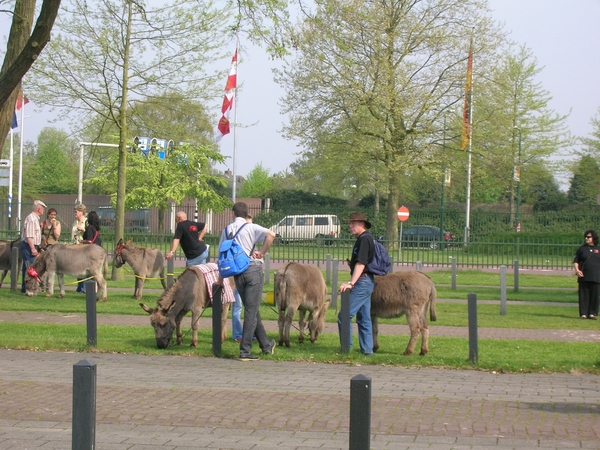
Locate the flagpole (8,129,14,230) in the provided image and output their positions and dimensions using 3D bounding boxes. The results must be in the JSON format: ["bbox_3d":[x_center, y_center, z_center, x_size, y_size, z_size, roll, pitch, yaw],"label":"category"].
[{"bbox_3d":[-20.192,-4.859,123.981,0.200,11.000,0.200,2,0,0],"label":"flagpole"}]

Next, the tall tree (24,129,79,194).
[{"bbox_3d":[-23.285,-4.293,165.000,5.200,9.800,5.200,2,0,0],"label":"tall tree"}]

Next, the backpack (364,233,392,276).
[{"bbox_3d":[0.947,0.366,21.200,0.220,0.480,0.320,-12,0,-15],"label":"backpack"}]

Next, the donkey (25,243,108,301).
[{"bbox_3d":[-4.424,0.872,33.500,1.500,1.040,0.450,1,0,13],"label":"donkey"}]

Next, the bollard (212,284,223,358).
[{"bbox_3d":[-0.971,1.126,20.800,0.110,0.850,0.110,2,0,0],"label":"bollard"}]

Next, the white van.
[{"bbox_3d":[0.258,0.342,114.000,4.750,1.930,1.850,2,0,22],"label":"white van"}]

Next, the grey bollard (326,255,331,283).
[{"bbox_3d":[0.709,1.087,43.500,0.105,0.750,0.105,2,0,0],"label":"grey bollard"}]

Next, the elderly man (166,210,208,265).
[{"bbox_3d":[-2.100,0.579,33.000,0.750,1.680,0.500,2,0,-18],"label":"elderly man"}]

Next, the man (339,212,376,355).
[{"bbox_3d":[0.705,0.705,21.300,0.520,1.710,0.520,1,0,-16],"label":"man"}]

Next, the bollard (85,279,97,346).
[{"bbox_3d":[-2.518,1.071,21.350,0.105,0.800,0.105,1,0,10],"label":"bollard"}]

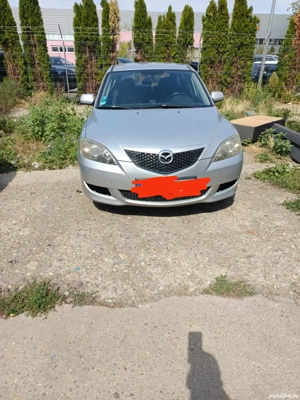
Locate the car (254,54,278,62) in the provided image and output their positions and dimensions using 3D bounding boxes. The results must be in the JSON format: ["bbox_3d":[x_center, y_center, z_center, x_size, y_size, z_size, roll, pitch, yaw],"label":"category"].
[{"bbox_3d":[8.398,-10.373,21.650,4.400,1.520,1.780,15,30,26],"label":"car"}]

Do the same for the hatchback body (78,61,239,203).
[{"bbox_3d":[0.054,-1.352,4.310,1.820,1.460,4.400,-1,27,-2],"label":"hatchback body"}]

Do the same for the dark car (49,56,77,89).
[{"bbox_3d":[-5.367,-6.342,14.114,1.780,1.480,4.250,-20,33,-33],"label":"dark car"}]

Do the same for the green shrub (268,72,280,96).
[{"bbox_3d":[5.382,-5.013,12.036,0.550,1.000,0.550,0,27,0],"label":"green shrub"}]

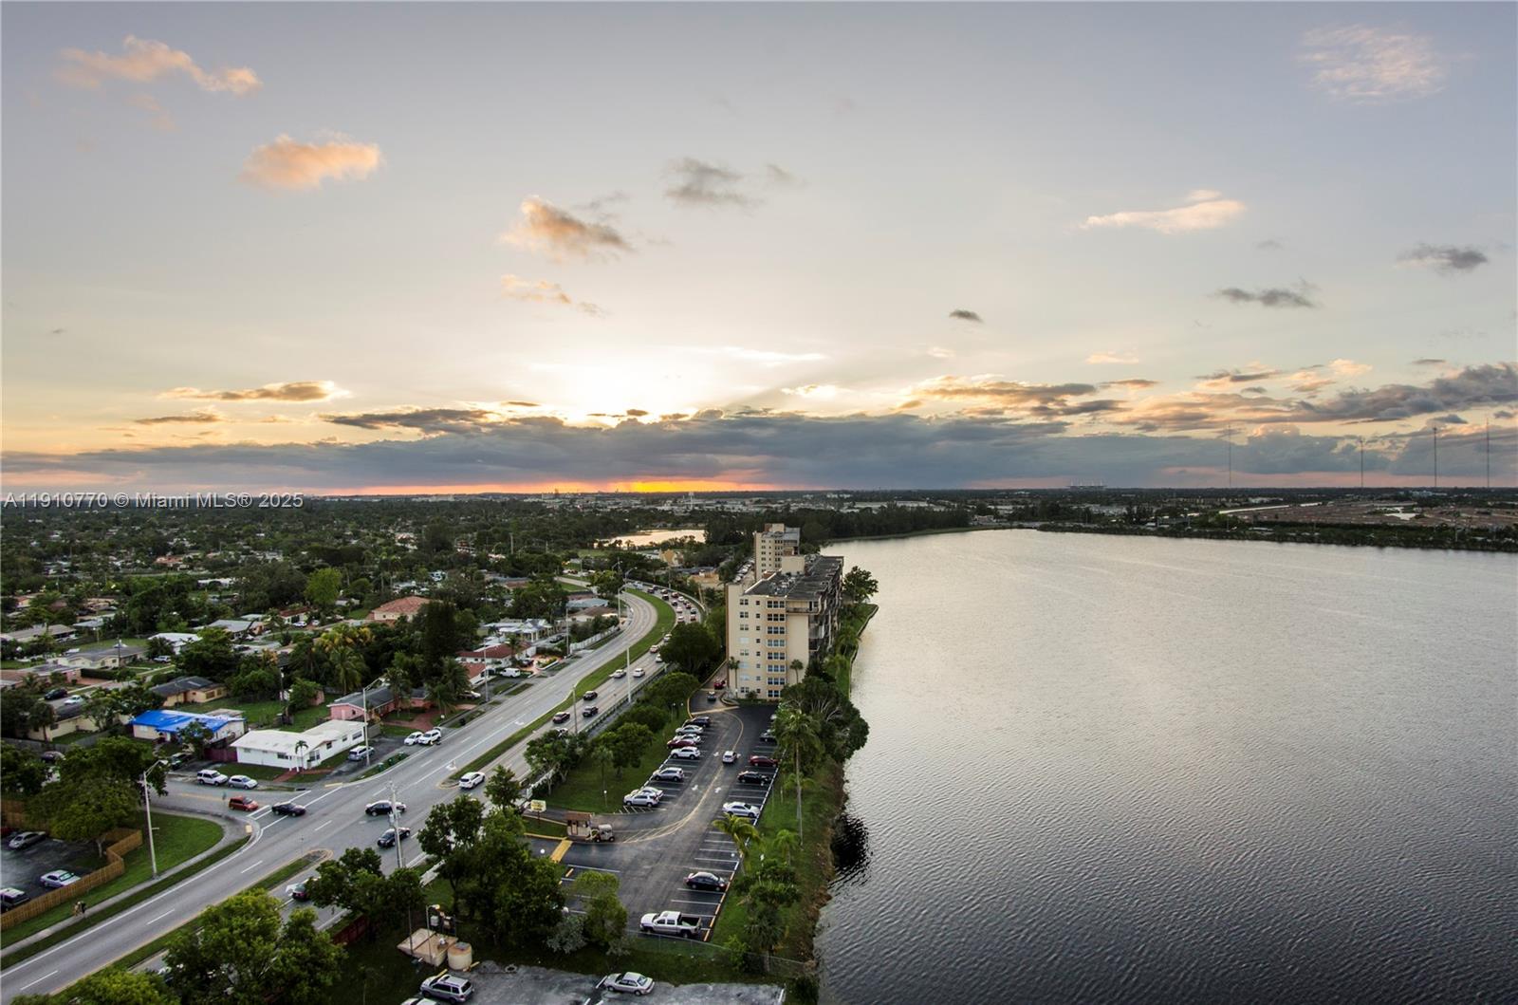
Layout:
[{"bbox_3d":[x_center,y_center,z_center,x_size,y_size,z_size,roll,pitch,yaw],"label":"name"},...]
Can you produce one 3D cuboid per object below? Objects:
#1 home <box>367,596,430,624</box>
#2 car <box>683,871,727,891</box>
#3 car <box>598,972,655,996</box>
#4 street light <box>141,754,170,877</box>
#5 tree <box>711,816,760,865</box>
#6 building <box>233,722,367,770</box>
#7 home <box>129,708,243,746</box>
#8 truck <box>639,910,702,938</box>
[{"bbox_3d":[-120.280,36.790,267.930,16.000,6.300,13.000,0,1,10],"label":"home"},{"bbox_3d":[-6.070,43.210,91.030,4.500,1.450,1.780,0,1,14],"label":"car"},{"bbox_3d":[-11.910,44.280,73.550,4.700,1.420,1.780,0,1,14],"label":"car"},{"bbox_3d":[-68.900,36.250,91.270,2.900,13.300,0.500,0,1,14],"label":"street light"},{"bbox_3d":[-2.360,40.480,95.310,5.200,6.100,5.200,0,1,10],"label":"tree"},{"bbox_3d":[-77.050,40.280,135.100,14.200,3.800,15.800,0,1,10],"label":"building"},{"bbox_3d":[-102.990,40.230,145.920,17.600,3.900,10.000,0,1,10],"label":"home"},{"bbox_3d":[-8.960,43.180,81.790,5.850,1.870,2.000,0,1,15],"label":"truck"}]

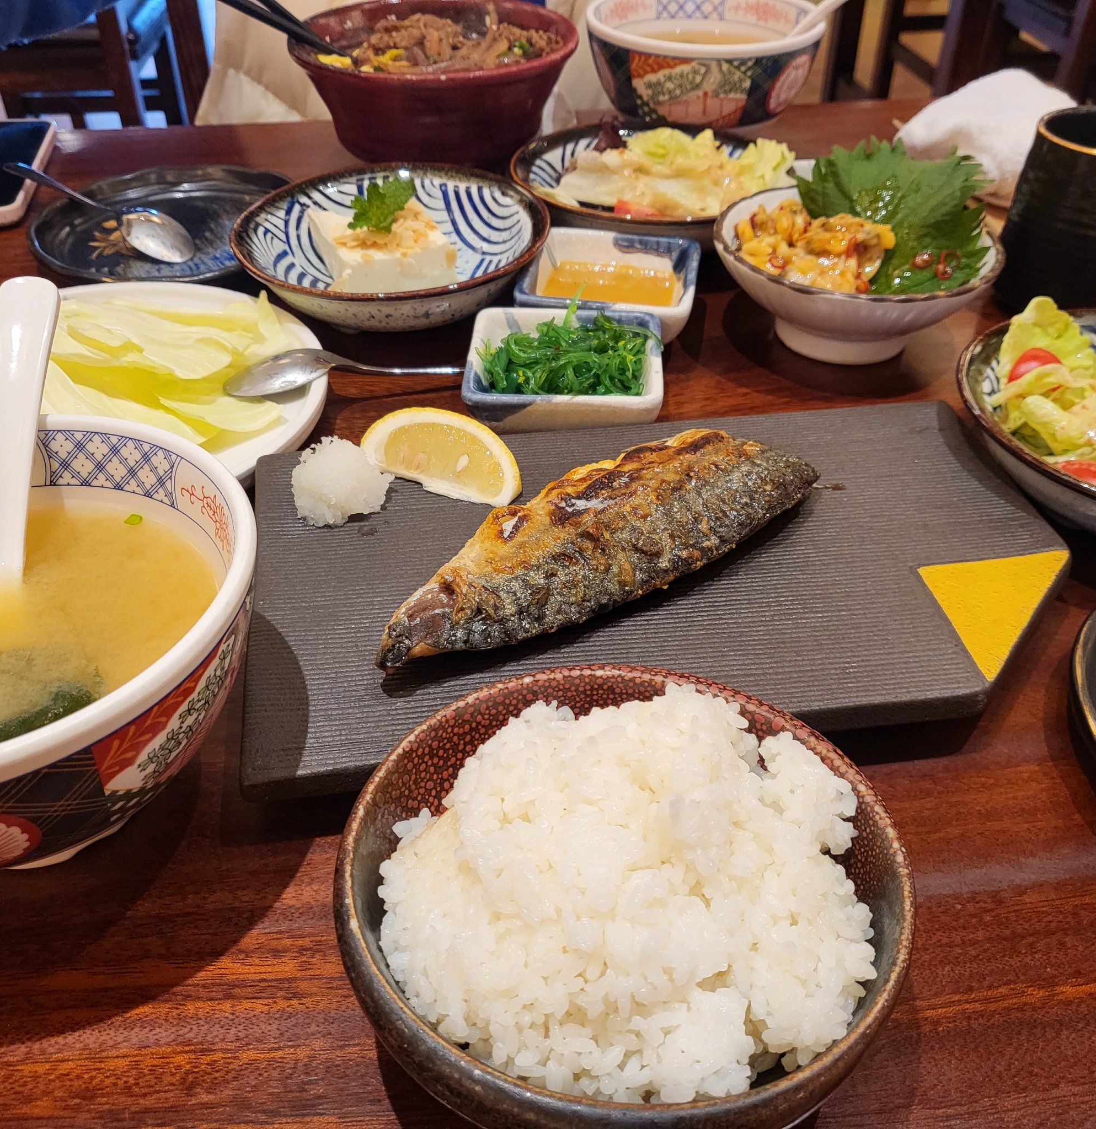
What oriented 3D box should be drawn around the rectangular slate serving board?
[{"bbox_3d":[0.040,0.002,0.397,0.281,0.016,0.162,-6,40,-7],"label":"rectangular slate serving board"}]

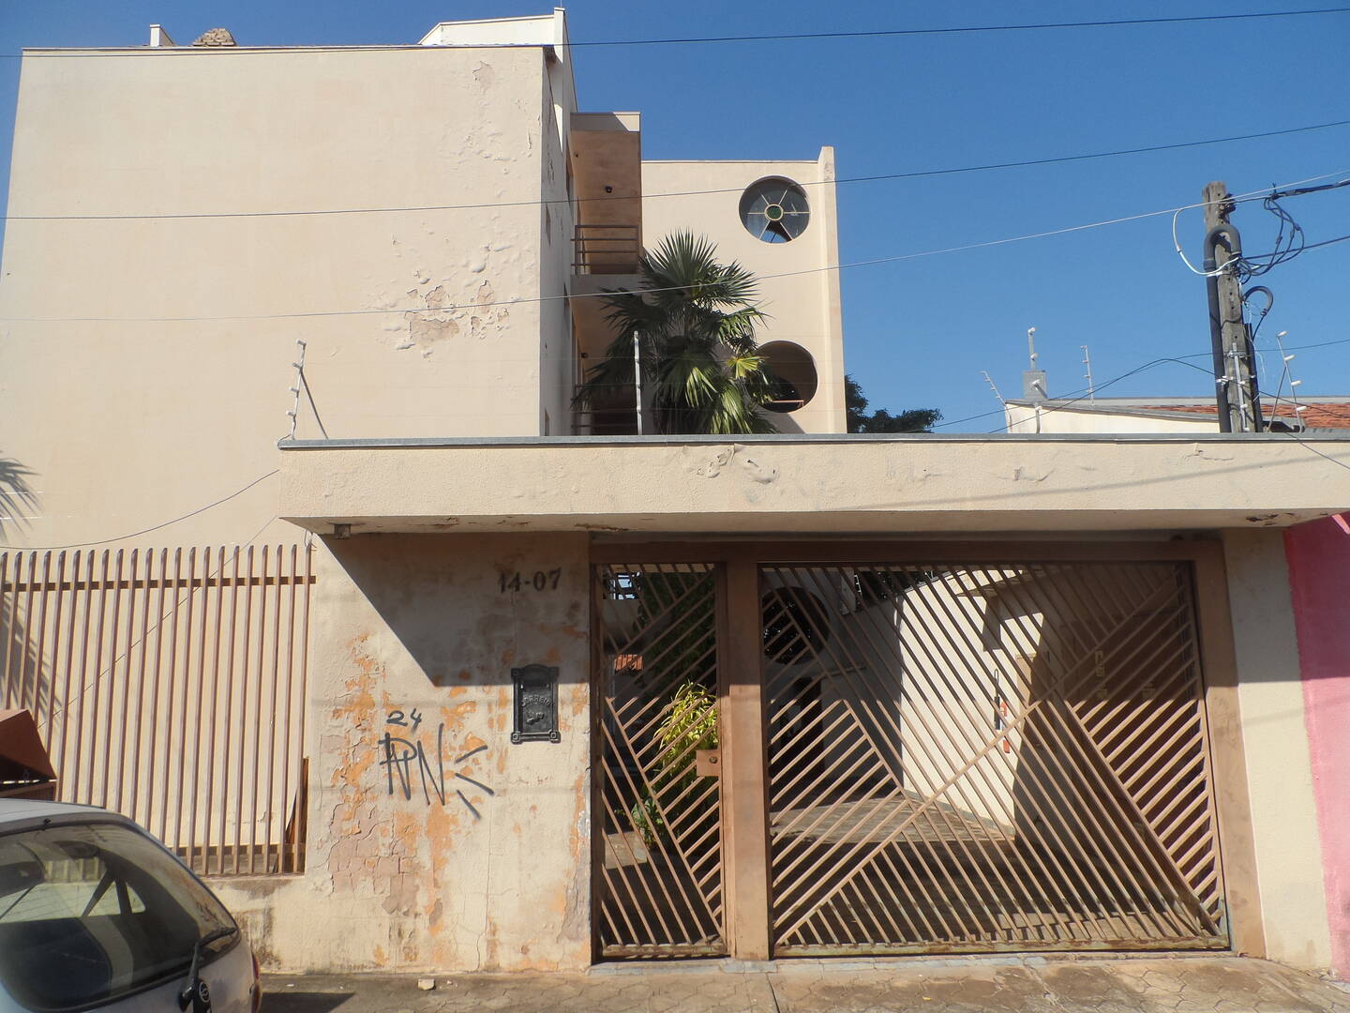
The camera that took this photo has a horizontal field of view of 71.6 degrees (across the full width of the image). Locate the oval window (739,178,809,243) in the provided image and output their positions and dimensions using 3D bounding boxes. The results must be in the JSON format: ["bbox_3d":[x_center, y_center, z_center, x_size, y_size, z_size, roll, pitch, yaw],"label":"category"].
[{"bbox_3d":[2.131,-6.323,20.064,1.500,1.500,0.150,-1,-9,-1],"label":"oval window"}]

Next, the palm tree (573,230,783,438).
[{"bbox_3d":[0.035,0.045,12.538,2.752,7.884,2.752,-1,-9,-1],"label":"palm tree"}]

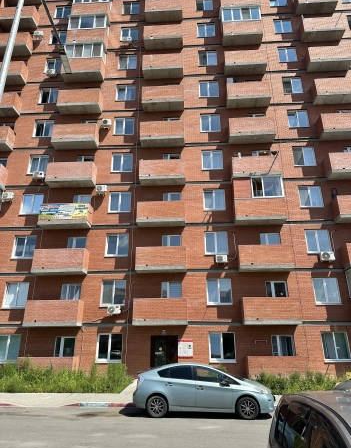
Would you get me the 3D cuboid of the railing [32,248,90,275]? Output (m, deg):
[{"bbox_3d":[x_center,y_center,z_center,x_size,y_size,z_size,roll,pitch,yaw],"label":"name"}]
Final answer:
[{"bbox_3d":[-6.793,2.257,19.185,2.997,1.372,0.816,-1,-20,3],"label":"railing"}]

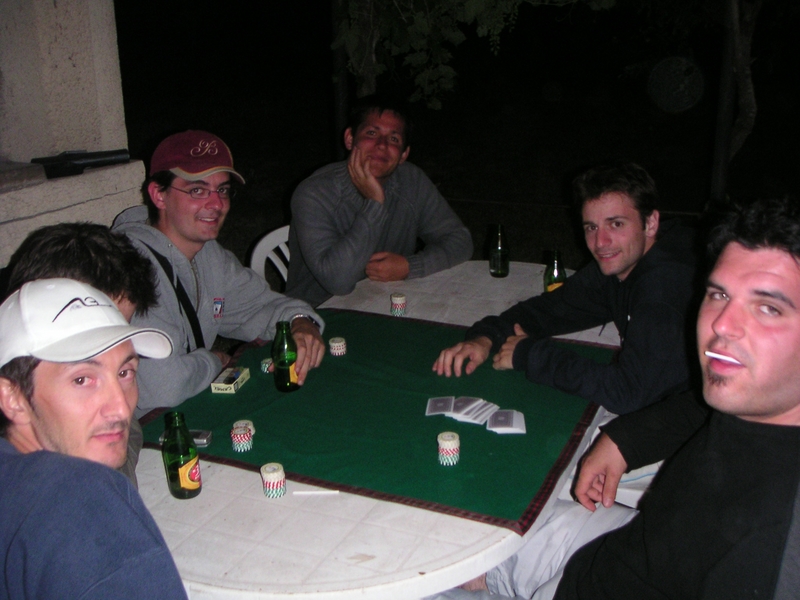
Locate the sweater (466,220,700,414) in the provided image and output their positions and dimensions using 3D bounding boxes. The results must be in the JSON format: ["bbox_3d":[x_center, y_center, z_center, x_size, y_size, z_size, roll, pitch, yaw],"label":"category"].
[{"bbox_3d":[0.423,0.121,2.019,0.560,0.610,0.530,-9,21,-21],"label":"sweater"}]

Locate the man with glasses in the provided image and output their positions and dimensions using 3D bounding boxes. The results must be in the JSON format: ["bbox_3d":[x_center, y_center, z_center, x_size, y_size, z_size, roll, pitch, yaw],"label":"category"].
[{"bbox_3d":[-0.415,0.245,2.099,0.680,1.275,0.560,14,25,37],"label":"man with glasses"}]

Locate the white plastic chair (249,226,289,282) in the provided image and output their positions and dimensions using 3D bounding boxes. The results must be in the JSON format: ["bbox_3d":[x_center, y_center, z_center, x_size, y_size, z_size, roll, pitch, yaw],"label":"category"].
[{"bbox_3d":[-0.157,0.159,2.993,0.560,0.830,0.570,-13,23,-31],"label":"white plastic chair"}]

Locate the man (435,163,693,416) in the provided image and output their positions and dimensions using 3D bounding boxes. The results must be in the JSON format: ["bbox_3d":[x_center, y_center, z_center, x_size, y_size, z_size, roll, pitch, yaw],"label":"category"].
[{"bbox_3d":[0.426,0.287,2.067,0.700,1.185,0.560,-9,21,-21],"label":"man"}]

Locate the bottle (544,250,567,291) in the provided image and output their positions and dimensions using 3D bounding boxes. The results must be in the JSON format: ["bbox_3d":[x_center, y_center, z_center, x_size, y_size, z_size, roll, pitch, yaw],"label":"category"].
[{"bbox_3d":[0.430,-0.066,2.446,0.061,0.158,0.061,-1,19,0],"label":"bottle"}]

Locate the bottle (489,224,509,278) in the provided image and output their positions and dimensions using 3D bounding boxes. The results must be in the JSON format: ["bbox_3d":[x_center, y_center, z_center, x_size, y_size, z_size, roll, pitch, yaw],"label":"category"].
[{"bbox_3d":[0.308,-0.157,2.710,0.061,0.158,0.061,-1,19,0],"label":"bottle"}]

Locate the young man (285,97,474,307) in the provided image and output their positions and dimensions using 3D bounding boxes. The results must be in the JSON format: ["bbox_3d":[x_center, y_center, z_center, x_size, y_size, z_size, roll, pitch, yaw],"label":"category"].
[{"bbox_3d":[-0.050,-0.009,2.839,0.580,1.245,0.700,-10,21,-24],"label":"young man"}]

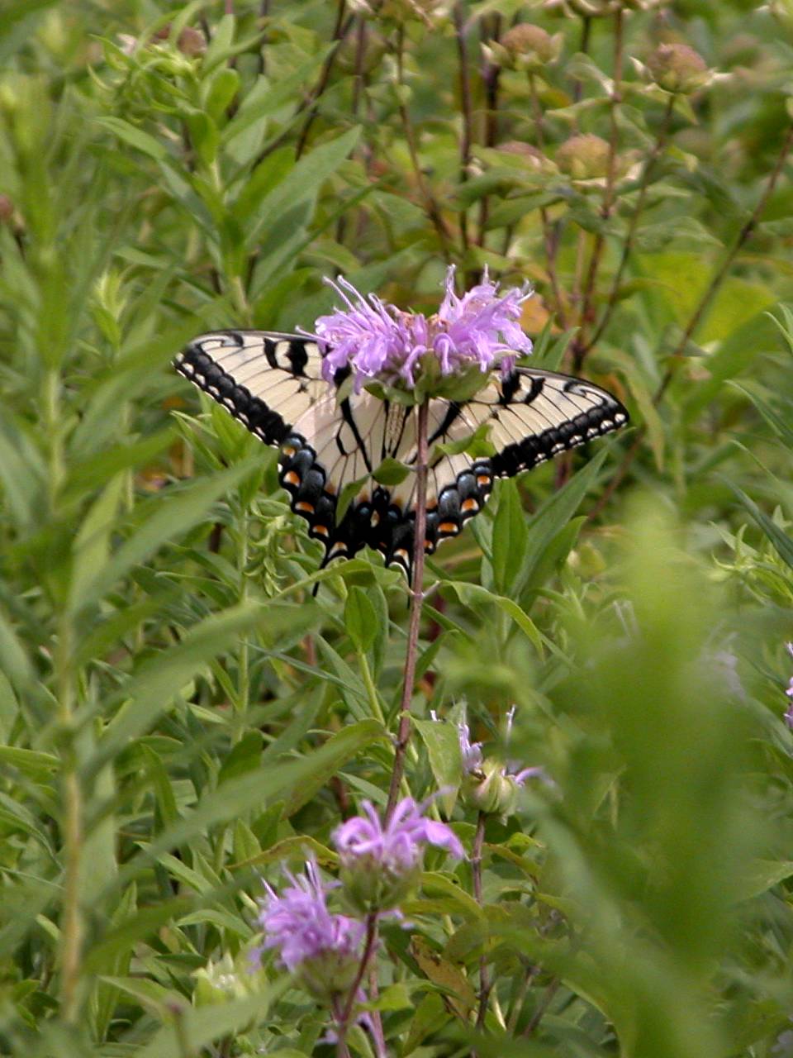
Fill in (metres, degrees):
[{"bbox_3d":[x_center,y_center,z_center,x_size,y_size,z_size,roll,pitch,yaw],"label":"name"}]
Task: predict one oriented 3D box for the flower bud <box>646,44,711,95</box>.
[{"bbox_3d":[0.086,-0.140,2.600,0.019,0.015,0.019,9,12,0],"label":"flower bud"}]

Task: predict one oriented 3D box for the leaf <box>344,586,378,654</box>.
[{"bbox_3d":[-0.008,0.020,1.880,0.008,0.015,0.004,0,9,0],"label":"leaf"}]

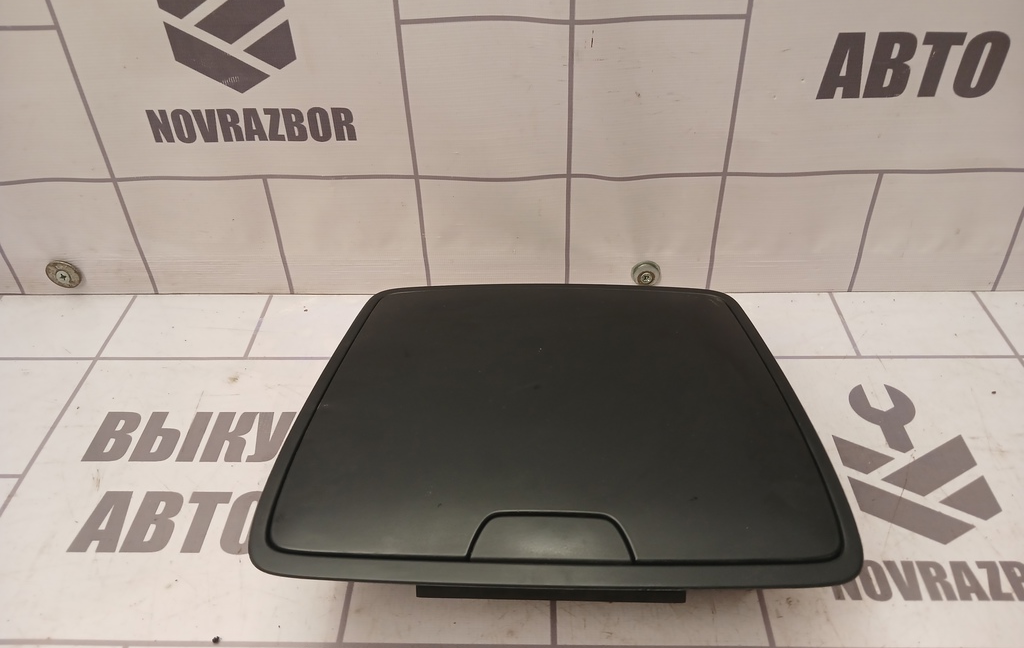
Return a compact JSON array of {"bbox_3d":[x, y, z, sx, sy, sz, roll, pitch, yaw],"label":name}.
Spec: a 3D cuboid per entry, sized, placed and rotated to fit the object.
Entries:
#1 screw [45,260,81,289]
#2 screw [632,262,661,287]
[{"bbox_3d":[-0.327,-0.036,0.583,0.024,0.024,0.006,0,38,2],"label":"screw"},{"bbox_3d":[0.096,-0.035,0.570,0.021,0.021,0.007,0,38,2],"label":"screw"}]

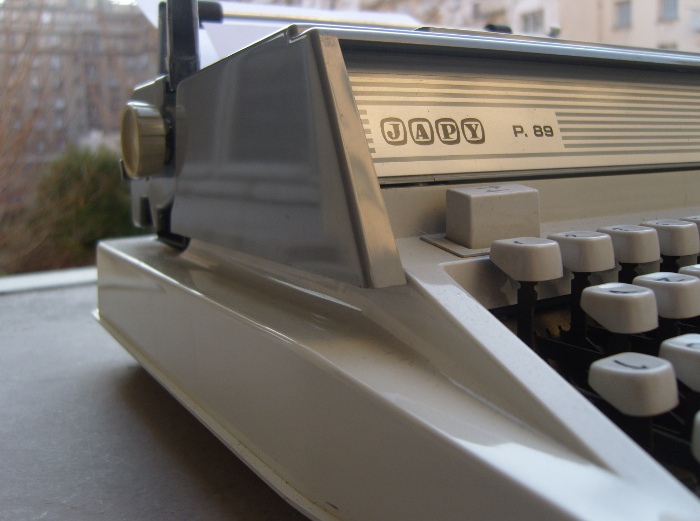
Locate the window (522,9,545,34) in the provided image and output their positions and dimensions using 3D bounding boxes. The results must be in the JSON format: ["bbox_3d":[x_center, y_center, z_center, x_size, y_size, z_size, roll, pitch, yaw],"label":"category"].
[{"bbox_3d":[10.629,-13.844,41.000,0.180,1.140,1.600,-8,10,-35],"label":"window"}]

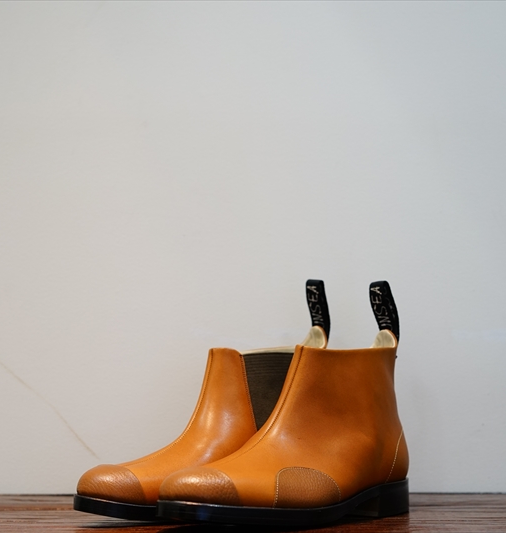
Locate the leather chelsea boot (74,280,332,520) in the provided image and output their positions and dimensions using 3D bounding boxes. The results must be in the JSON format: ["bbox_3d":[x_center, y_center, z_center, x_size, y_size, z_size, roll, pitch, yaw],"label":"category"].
[{"bbox_3d":[-0.031,0.120,1.141,0.288,0.222,0.102,5,-9,-37],"label":"leather chelsea boot"}]

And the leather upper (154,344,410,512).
[{"bbox_3d":[0.040,0.137,1.094,0.279,0.152,0.098,7,-10,-44],"label":"leather upper"}]

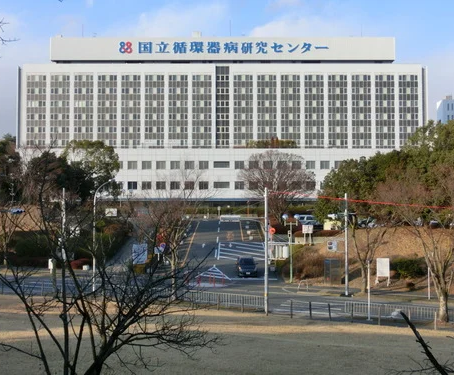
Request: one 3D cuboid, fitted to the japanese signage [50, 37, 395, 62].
[{"bbox_3d":[-1.101,-36.182,178.000,90.500,6.300,2.000,0,-2,0],"label":"japanese signage"}]

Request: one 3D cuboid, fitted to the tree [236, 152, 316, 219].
[{"bbox_3d":[6.635,0.000,91.000,10.300,10.000,9.800,0,-2,0],"label":"tree"}]

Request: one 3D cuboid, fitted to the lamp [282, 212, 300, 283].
[{"bbox_3d":[5.590,5.241,59.300,1.600,6.100,0.500,0,-2,0],"label":"lamp"}]

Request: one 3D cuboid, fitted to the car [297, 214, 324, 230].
[{"bbox_3d":[10.629,4.459,88.000,4.200,1.680,1.720,-2,-2,44],"label":"car"}]

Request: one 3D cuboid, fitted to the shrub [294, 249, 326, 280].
[{"bbox_3d":[7.413,6.892,61.000,2.900,2.750,2.600,0,-2,0],"label":"shrub"}]

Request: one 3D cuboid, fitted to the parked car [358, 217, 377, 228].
[{"bbox_3d":[18.115,4.434,86.000,4.200,1.500,1.700,1,-2,-38],"label":"parked car"}]

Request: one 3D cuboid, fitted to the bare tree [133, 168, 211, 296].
[{"bbox_3d":[-3.861,3.320,49.000,6.100,9.500,6.000,0,-2,0],"label":"bare tree"}]

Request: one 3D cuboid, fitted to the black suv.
[{"bbox_3d":[1.803,7.176,61.200,1.760,1.600,4.200,0,-2,-2],"label":"black suv"}]

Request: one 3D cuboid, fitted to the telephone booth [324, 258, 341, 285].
[{"bbox_3d":[9.111,7.231,58.300,1.050,2.200,1.050,1,-2,-18],"label":"telephone booth"}]

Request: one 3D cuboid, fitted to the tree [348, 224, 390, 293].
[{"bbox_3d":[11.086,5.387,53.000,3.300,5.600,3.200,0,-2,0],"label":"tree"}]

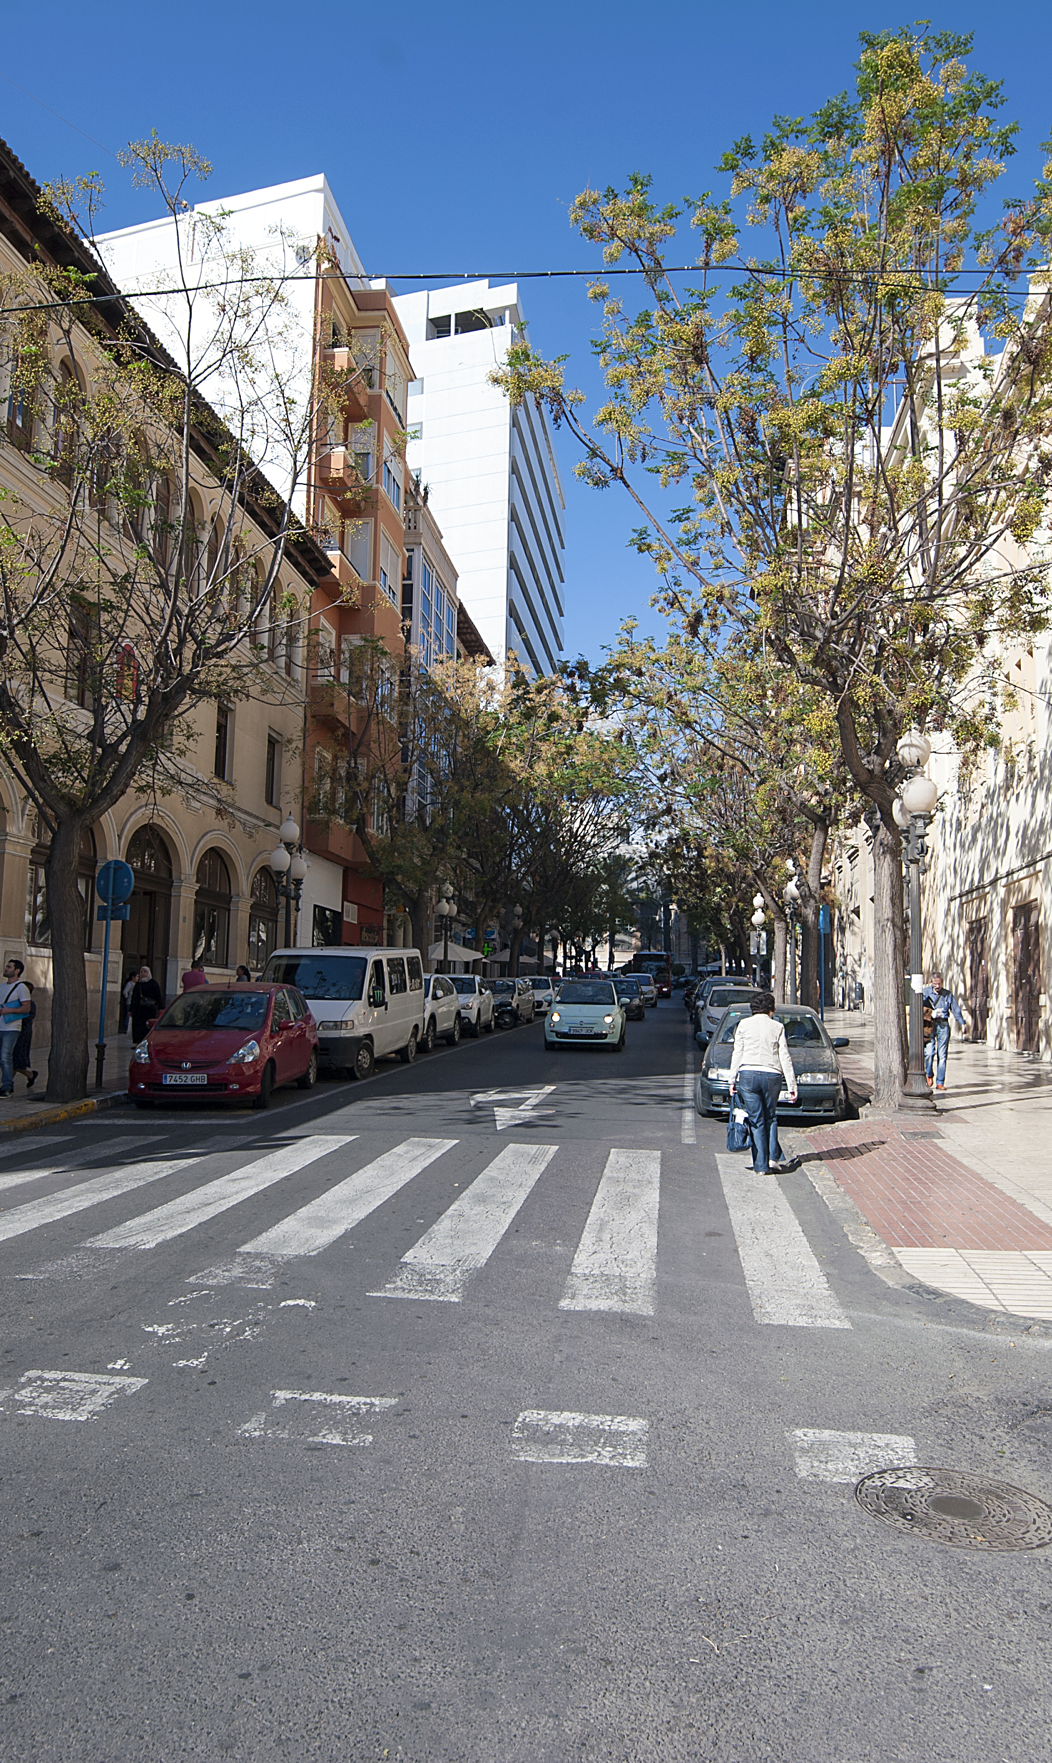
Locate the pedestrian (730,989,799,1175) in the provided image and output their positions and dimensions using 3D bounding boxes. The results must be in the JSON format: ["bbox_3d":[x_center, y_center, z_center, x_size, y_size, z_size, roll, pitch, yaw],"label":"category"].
[{"bbox_3d":[2.093,1.750,10.355,0.580,1.580,0.420,-1,-8,15],"label":"pedestrian"}]

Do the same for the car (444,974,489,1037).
[{"bbox_3d":[-2.010,3.442,32.464,1.800,1.620,4.300,0,-5,8],"label":"car"}]

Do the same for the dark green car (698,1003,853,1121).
[{"bbox_3d":[3.128,2.290,15.505,1.690,1.400,4.100,0,-5,8],"label":"dark green car"}]

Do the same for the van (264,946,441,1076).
[{"bbox_3d":[-3.337,2.303,20.884,2.000,2.130,4.660,0,-5,8],"label":"van"}]

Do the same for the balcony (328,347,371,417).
[{"bbox_3d":[-5.689,-15.842,37.608,0.820,1.080,2.300,0,-7,8],"label":"balcony"}]

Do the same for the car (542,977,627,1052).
[{"bbox_3d":[1.409,2.939,25.659,1.630,1.490,3.550,0,-5,8],"label":"car"}]

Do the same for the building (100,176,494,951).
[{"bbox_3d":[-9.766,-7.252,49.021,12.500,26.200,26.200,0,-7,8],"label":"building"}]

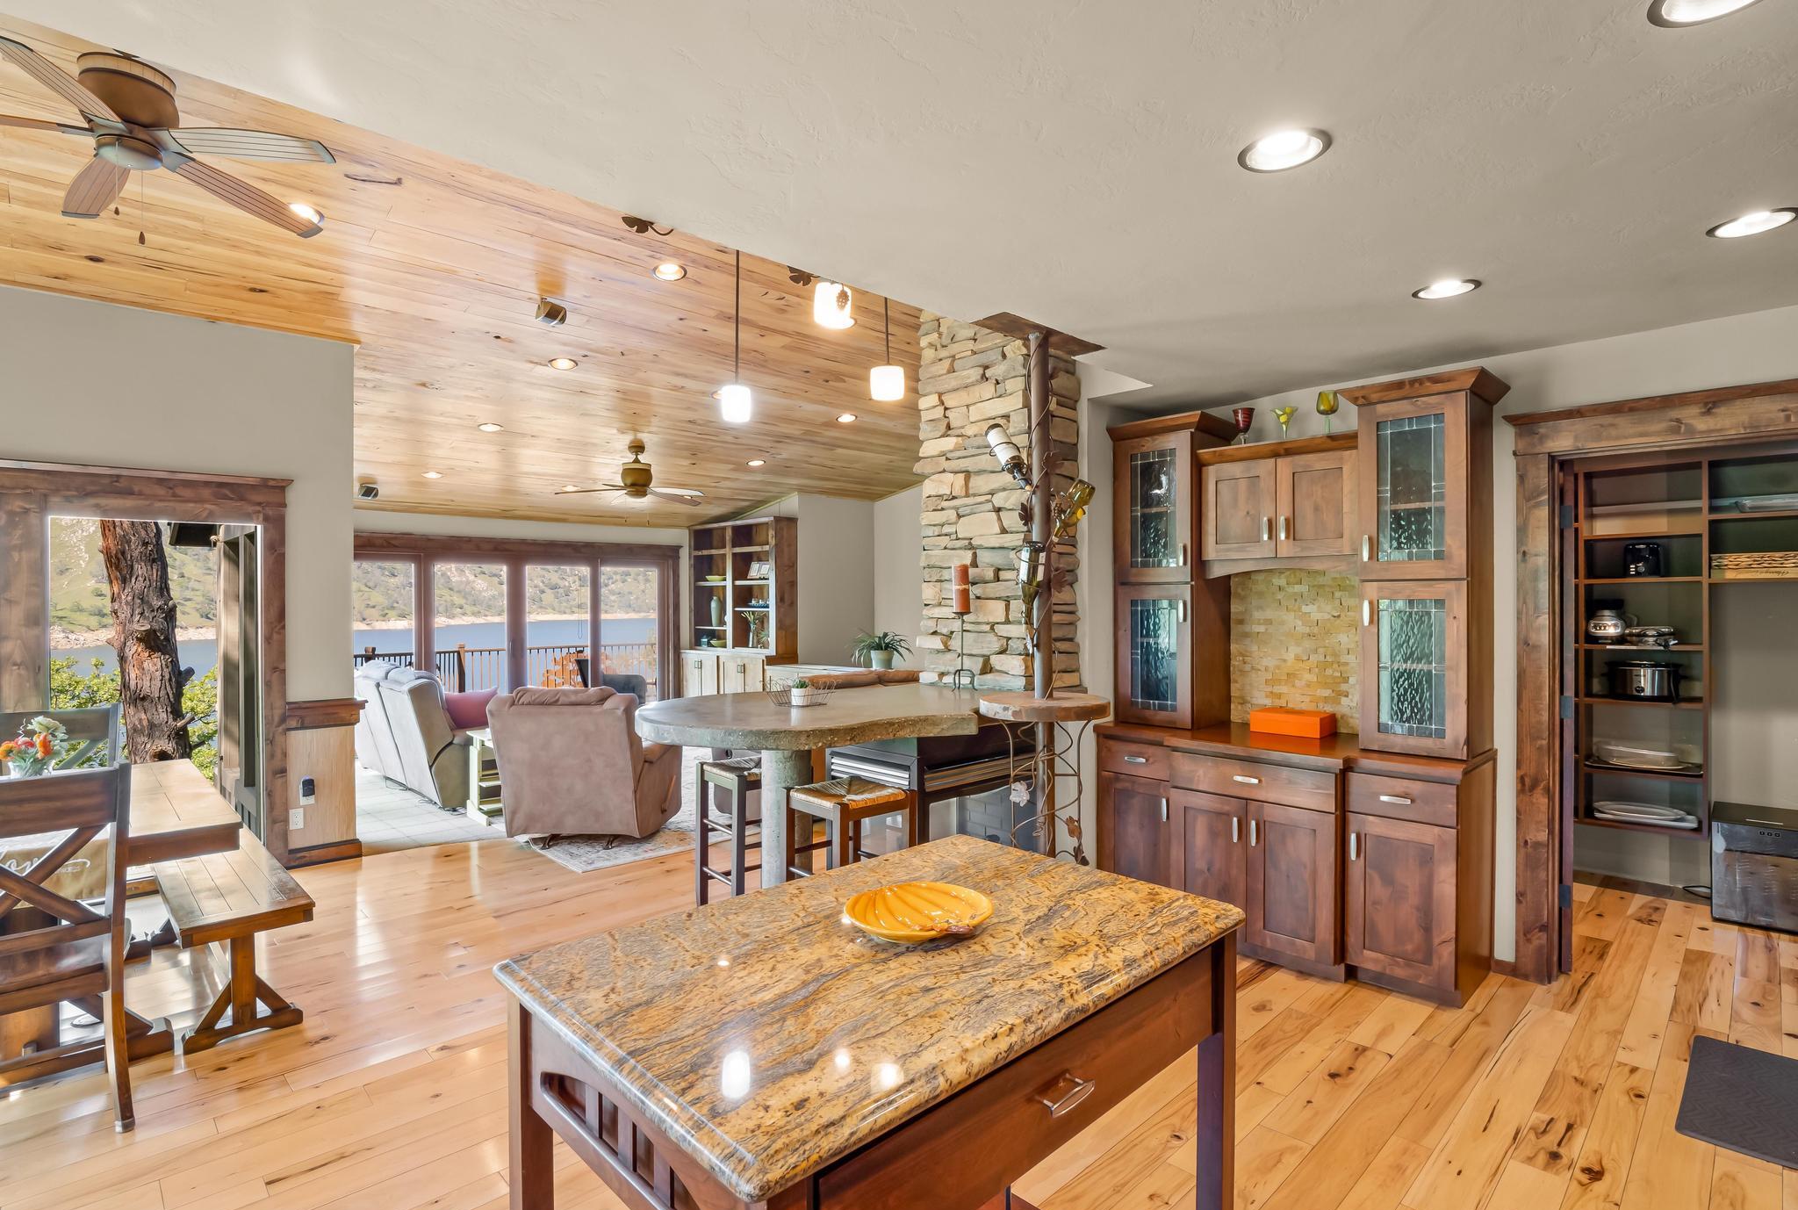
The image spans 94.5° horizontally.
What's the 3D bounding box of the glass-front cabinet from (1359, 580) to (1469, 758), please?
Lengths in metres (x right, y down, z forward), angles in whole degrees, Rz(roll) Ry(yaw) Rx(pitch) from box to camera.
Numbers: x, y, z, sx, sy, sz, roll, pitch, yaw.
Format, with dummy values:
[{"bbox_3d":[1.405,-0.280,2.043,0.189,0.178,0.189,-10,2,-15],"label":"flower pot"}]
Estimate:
[{"bbox_3d":[2.152,0.243,3.400,0.363,0.685,0.376,0,0,-43],"label":"glass-front cabinet"}]

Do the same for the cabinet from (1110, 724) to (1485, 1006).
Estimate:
[{"bbox_3d":[1.664,1.032,3.706,0.585,0.883,1.528,-1,0,-43],"label":"cabinet"}]

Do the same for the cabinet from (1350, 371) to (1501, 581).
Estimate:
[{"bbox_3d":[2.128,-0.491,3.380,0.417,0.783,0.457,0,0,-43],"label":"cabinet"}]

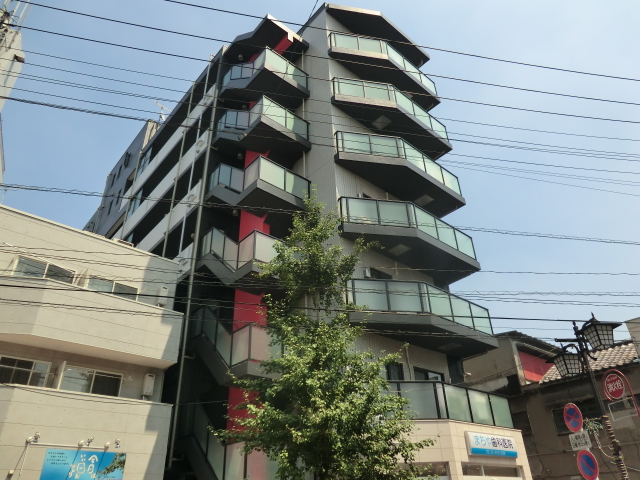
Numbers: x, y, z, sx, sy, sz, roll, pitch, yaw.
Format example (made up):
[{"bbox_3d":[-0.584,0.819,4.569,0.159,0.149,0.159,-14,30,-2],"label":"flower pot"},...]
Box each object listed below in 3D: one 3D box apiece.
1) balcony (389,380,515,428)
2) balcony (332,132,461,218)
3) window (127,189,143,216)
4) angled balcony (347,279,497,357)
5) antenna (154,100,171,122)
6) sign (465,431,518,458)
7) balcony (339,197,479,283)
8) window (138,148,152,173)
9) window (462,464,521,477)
[{"bbox_3d":[3.356,4.649,12.240,5.444,0.983,1.425,23,-39,-35],"label":"balcony"},{"bbox_3d":[3.129,-2.554,16.862,5.720,1.320,1.590,23,-39,-35],"label":"balcony"},{"bbox_3d":[-10.415,-1.869,24.913,0.120,1.482,2.138,23,-39,-35],"label":"window"},{"bbox_3d":[3.232,2.358,13.638,5.672,1.311,1.499,23,-39,-35],"label":"angled balcony"},{"bbox_3d":[-10.668,-8.476,30.040,1.311,1.453,0.712,23,-39,-35],"label":"antenna"},{"bbox_3d":[4.624,5.504,11.865,2.303,0.547,0.120,23,-39,-35],"label":"sign"},{"bbox_3d":[3.209,-0.067,15.371,5.720,1.320,1.590,23,-39,-35],"label":"balcony"},{"bbox_3d":[-10.551,-4.600,26.752,0.120,1.470,1.850,23,-39,-35],"label":"window"},{"bbox_3d":[4.619,6.143,11.836,2.880,0.300,0.120,23,-39,-35],"label":"window"}]

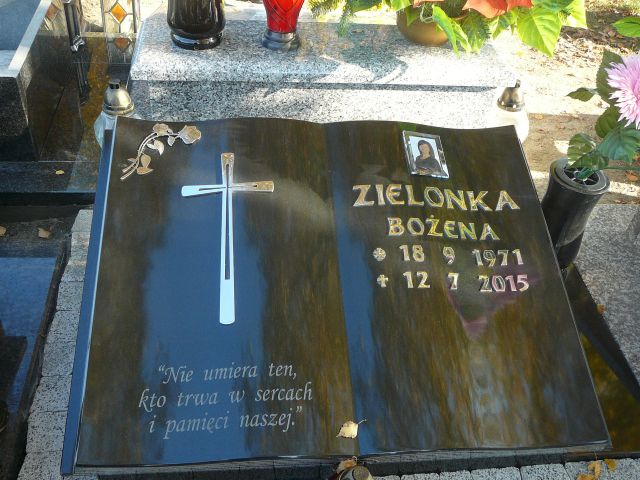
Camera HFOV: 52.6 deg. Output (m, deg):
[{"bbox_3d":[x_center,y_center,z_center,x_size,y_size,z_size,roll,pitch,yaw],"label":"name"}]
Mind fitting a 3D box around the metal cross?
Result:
[{"bbox_3d":[-0.192,-0.020,1.360,0.201,0.013,0.419,-2,59,-4],"label":"metal cross"}]

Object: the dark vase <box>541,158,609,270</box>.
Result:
[{"bbox_3d":[0.616,-0.058,1.609,0.143,0.237,0.143,0,39,-7],"label":"dark vase"}]

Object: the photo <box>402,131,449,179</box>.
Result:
[{"bbox_3d":[0.251,-0.203,1.528,0.090,0.013,0.126,4,58,-14],"label":"photo"}]

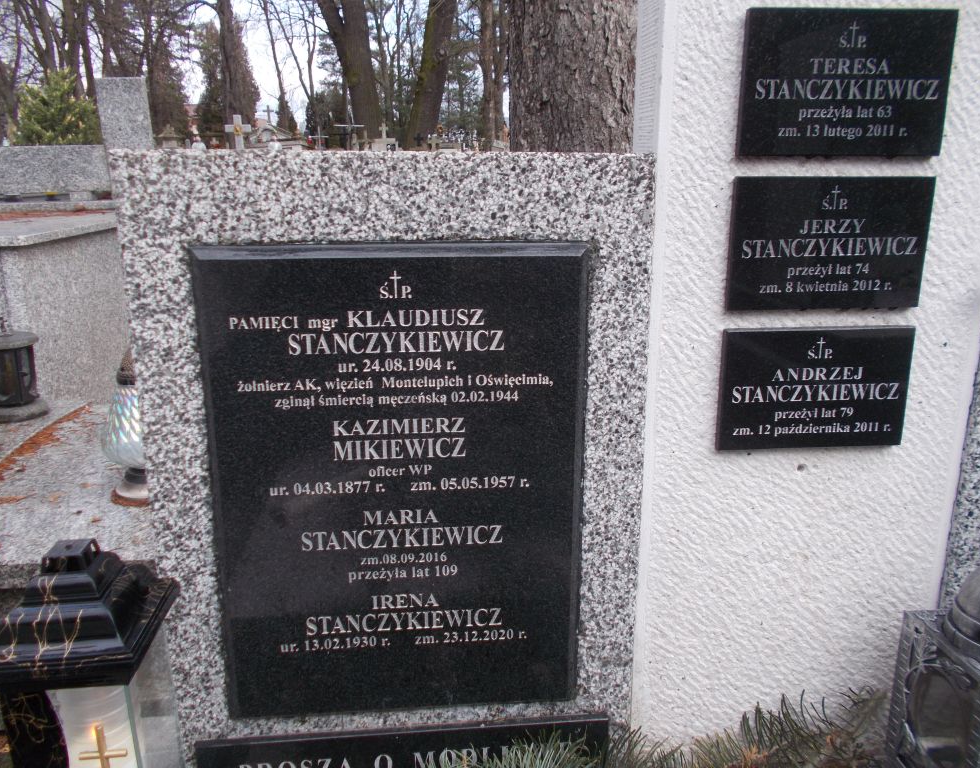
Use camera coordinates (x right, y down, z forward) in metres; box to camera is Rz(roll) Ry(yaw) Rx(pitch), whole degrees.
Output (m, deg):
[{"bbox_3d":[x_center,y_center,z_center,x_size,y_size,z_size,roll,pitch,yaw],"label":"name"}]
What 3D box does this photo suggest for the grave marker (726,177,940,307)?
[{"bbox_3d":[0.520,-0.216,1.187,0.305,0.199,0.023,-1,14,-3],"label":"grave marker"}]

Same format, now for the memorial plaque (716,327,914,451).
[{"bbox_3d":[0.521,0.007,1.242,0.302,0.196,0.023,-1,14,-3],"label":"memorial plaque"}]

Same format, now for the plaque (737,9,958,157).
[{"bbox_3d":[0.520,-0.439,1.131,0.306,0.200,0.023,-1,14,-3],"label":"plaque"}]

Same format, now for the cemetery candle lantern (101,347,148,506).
[{"bbox_3d":[-0.701,0.075,1.526,0.149,0.308,0.149,-1,14,-3],"label":"cemetery candle lantern"}]

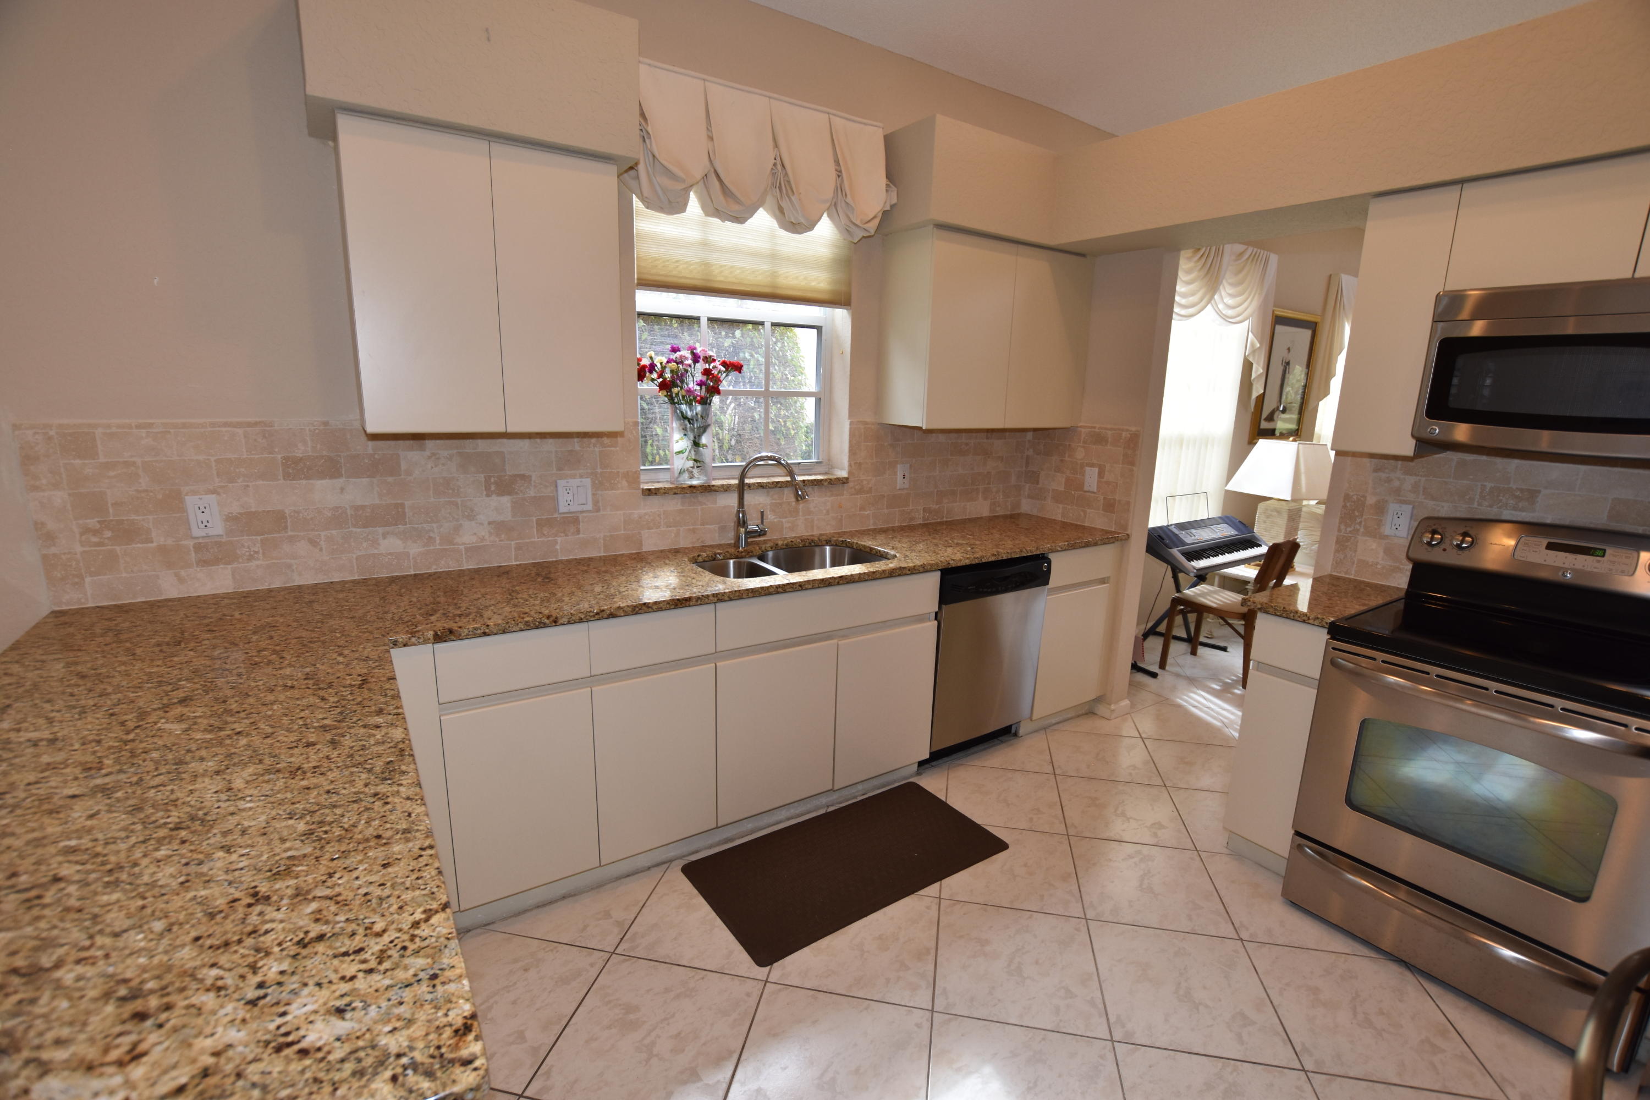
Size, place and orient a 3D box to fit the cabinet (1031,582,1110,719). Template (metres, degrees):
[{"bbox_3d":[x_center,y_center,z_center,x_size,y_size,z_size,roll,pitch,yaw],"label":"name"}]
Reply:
[{"bbox_3d":[0.966,0.400,3.374,0.445,0.590,0.612,-7,14,-32],"label":"cabinet"}]

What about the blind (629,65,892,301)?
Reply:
[{"bbox_3d":[-0.220,-1.279,2.536,1.070,0.660,0.130,-6,15,-32],"label":"blind"}]

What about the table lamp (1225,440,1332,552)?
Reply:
[{"bbox_3d":[2.998,-0.295,4.511,0.410,0.860,0.520,-1,13,-11],"label":"table lamp"}]

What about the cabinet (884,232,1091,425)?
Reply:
[{"bbox_3d":[0.728,-0.943,3.088,0.957,0.769,0.320,-7,14,-32],"label":"cabinet"}]

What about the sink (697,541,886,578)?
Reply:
[{"bbox_3d":[-0.119,0.154,2.635,0.790,0.205,0.480,-6,15,-32],"label":"sink"}]

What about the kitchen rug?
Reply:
[{"bbox_3d":[0.087,1.014,2.292,0.984,0.015,0.515,-7,14,-32],"label":"kitchen rug"}]

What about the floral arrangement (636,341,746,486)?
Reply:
[{"bbox_3d":[-0.515,-0.514,2.647,0.405,0.515,0.300,-7,14,-32],"label":"floral arrangement"}]

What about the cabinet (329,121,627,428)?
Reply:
[{"bbox_3d":[-0.990,-0.747,2.040,0.680,0.764,0.315,-6,15,-32],"label":"cabinet"}]

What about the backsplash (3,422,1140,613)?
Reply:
[{"bbox_3d":[-0.292,-0.195,2.417,3.613,0.475,0.620,-7,14,-32],"label":"backsplash"}]

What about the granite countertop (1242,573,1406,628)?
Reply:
[{"bbox_3d":[1.591,0.159,2.182,0.645,0.040,0.217,-7,14,-32],"label":"granite countertop"}]

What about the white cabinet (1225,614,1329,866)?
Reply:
[{"bbox_3d":[1.693,0.628,2.360,0.605,0.900,0.232,-6,15,-32],"label":"white cabinet"}]

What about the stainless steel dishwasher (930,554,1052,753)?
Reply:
[{"bbox_3d":[0.539,0.396,3.095,0.600,0.815,0.610,-6,15,-32],"label":"stainless steel dishwasher"}]

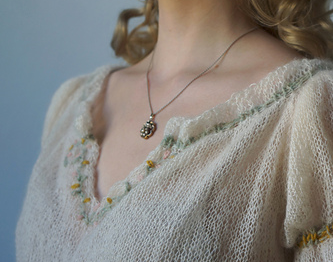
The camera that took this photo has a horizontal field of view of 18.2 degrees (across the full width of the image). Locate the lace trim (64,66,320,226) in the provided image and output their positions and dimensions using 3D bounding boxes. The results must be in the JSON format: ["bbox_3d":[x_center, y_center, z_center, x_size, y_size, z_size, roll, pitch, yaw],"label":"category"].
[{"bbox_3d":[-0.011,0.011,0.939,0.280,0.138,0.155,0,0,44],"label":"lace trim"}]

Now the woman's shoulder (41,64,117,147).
[{"bbox_3d":[-0.090,-0.024,1.078,0.085,0.088,0.095,0,0,44],"label":"woman's shoulder"}]

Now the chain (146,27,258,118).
[{"bbox_3d":[0.027,-0.056,0.975,0.134,0.088,0.120,0,0,44],"label":"chain"}]

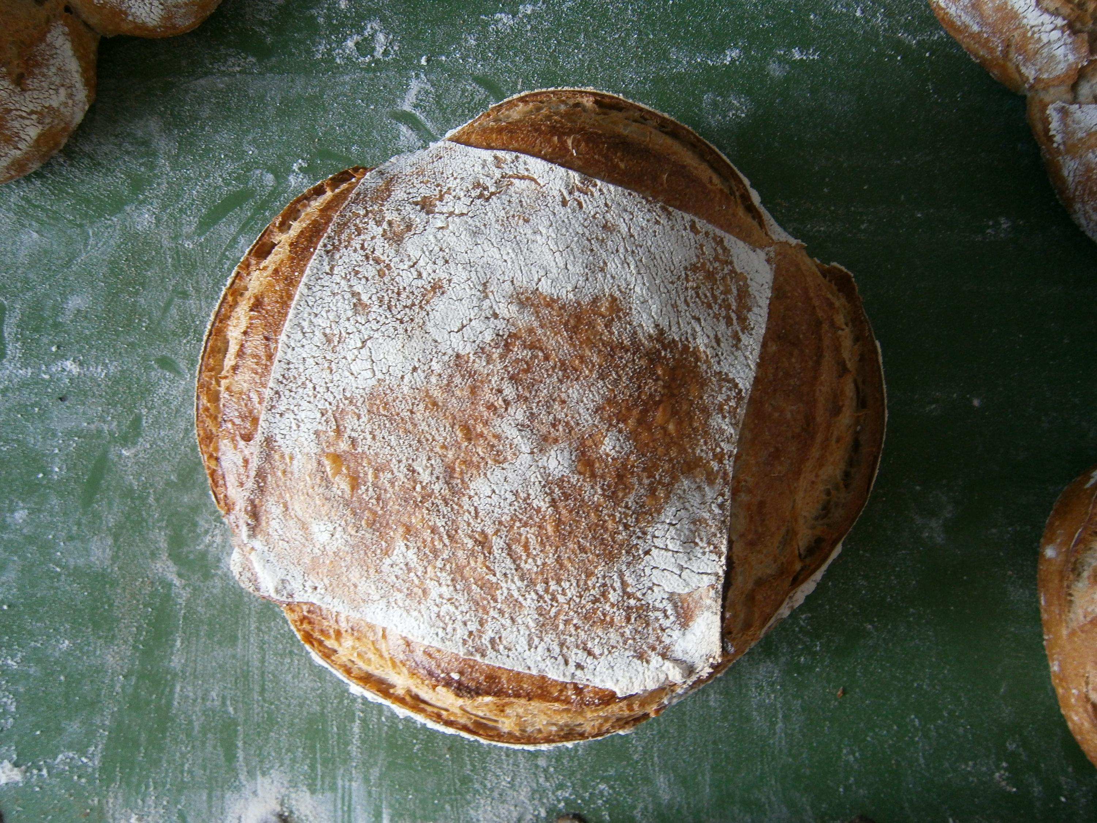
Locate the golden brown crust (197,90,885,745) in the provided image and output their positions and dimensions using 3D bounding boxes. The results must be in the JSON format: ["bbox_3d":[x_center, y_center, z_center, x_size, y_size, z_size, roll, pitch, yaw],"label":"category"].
[{"bbox_3d":[-0.004,0.002,0.345,0.297,0.100,0.285,0,86,3],"label":"golden brown crust"}]

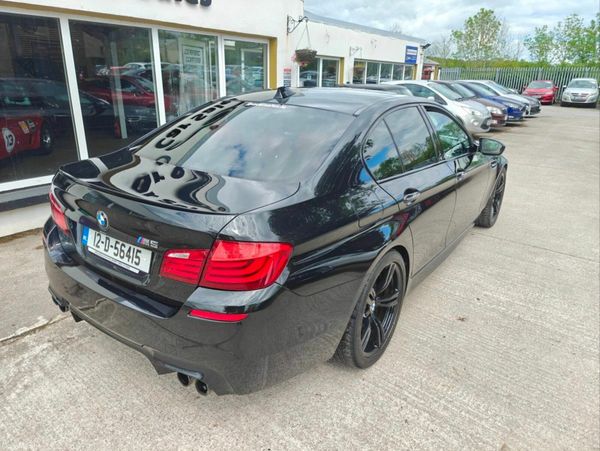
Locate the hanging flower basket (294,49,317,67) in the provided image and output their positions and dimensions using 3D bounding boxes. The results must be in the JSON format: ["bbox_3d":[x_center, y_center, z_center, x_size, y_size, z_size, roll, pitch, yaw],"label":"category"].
[{"bbox_3d":[0.078,-2.623,6.500,0.360,0.280,0.360,1,20,-1],"label":"hanging flower basket"}]

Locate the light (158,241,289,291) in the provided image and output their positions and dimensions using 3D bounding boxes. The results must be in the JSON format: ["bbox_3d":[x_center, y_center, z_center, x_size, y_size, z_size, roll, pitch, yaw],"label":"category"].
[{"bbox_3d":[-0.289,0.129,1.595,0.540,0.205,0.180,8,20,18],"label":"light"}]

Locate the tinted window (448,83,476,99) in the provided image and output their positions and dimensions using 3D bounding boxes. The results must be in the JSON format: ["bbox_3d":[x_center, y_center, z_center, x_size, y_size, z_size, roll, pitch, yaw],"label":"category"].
[{"bbox_3d":[5.798,-4.755,14.661,0.820,0.140,1.350,45,36,16],"label":"tinted window"}]

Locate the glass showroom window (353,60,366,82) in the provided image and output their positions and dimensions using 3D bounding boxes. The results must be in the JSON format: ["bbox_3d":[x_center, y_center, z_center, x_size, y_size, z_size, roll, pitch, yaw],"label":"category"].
[{"bbox_3d":[1.573,-3.598,11.130,0.060,1.550,0.750,14,23,32],"label":"glass showroom window"}]

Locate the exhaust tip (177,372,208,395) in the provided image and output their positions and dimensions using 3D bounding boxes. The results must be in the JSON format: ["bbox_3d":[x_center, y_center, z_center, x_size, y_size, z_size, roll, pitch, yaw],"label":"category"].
[{"bbox_3d":[-0.413,0.641,1.762,0.200,0.095,0.120,14,23,32],"label":"exhaust tip"}]

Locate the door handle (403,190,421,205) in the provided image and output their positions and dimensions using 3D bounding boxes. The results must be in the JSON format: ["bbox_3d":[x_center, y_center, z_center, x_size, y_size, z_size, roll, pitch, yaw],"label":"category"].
[{"bbox_3d":[0.636,-0.180,2.366,0.060,0.060,0.230,13,22,33],"label":"door handle"}]

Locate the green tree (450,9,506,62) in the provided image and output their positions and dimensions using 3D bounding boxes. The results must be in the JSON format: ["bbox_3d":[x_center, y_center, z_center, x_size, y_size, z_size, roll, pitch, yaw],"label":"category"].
[{"bbox_3d":[15.656,-15.411,37.301,4.376,7.259,4.606,9,21,20],"label":"green tree"}]

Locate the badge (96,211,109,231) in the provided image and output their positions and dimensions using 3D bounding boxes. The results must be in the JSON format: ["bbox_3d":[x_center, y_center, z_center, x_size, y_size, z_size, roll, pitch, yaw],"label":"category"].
[{"bbox_3d":[-0.865,-0.017,1.825,0.084,0.084,0.014,14,13,32],"label":"badge"}]

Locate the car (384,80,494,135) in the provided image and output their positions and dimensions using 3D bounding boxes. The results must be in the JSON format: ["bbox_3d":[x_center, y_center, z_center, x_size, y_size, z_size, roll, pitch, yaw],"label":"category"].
[{"bbox_3d":[4.130,-3.768,13.134,3.680,1.500,1.670,14,23,32],"label":"car"}]

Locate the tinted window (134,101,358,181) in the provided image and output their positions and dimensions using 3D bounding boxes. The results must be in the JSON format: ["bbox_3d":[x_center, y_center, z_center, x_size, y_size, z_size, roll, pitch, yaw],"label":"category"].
[{"bbox_3d":[-0.291,-0.561,2.481,1.250,0.130,0.860,14,44,32],"label":"tinted window"}]

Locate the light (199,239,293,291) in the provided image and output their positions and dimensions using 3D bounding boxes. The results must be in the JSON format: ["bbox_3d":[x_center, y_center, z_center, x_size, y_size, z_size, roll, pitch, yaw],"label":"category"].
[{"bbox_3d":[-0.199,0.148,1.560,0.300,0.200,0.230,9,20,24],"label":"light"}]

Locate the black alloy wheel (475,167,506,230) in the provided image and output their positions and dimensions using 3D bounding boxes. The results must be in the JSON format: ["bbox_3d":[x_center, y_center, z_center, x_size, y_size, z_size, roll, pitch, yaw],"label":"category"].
[{"bbox_3d":[2.082,-0.315,4.654,0.270,0.690,0.690,15,23,35],"label":"black alloy wheel"}]

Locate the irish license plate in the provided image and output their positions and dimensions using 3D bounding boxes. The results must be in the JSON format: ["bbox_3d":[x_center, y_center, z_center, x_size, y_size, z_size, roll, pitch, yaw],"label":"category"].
[{"bbox_3d":[-0.849,0.100,1.901,0.520,0.111,0.020,13,8,33],"label":"irish license plate"}]

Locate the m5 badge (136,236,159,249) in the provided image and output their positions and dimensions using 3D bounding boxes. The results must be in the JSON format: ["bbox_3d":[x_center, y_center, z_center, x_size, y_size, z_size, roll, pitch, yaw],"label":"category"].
[{"bbox_3d":[-0.615,0.070,1.681,0.135,0.034,0.010,13,13,30],"label":"m5 badge"}]

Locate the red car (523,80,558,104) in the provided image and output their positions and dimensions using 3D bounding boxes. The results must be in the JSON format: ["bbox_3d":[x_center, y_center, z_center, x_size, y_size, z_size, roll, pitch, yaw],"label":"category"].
[{"bbox_3d":[16.050,-8.930,27.900,1.770,1.450,4.250,13,23,29],"label":"red car"}]

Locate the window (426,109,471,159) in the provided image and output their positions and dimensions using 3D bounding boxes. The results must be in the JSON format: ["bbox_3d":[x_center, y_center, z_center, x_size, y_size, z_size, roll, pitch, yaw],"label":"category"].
[{"bbox_3d":[1.182,-0.755,3.293,0.050,0.440,0.820,-17,4,39],"label":"window"}]

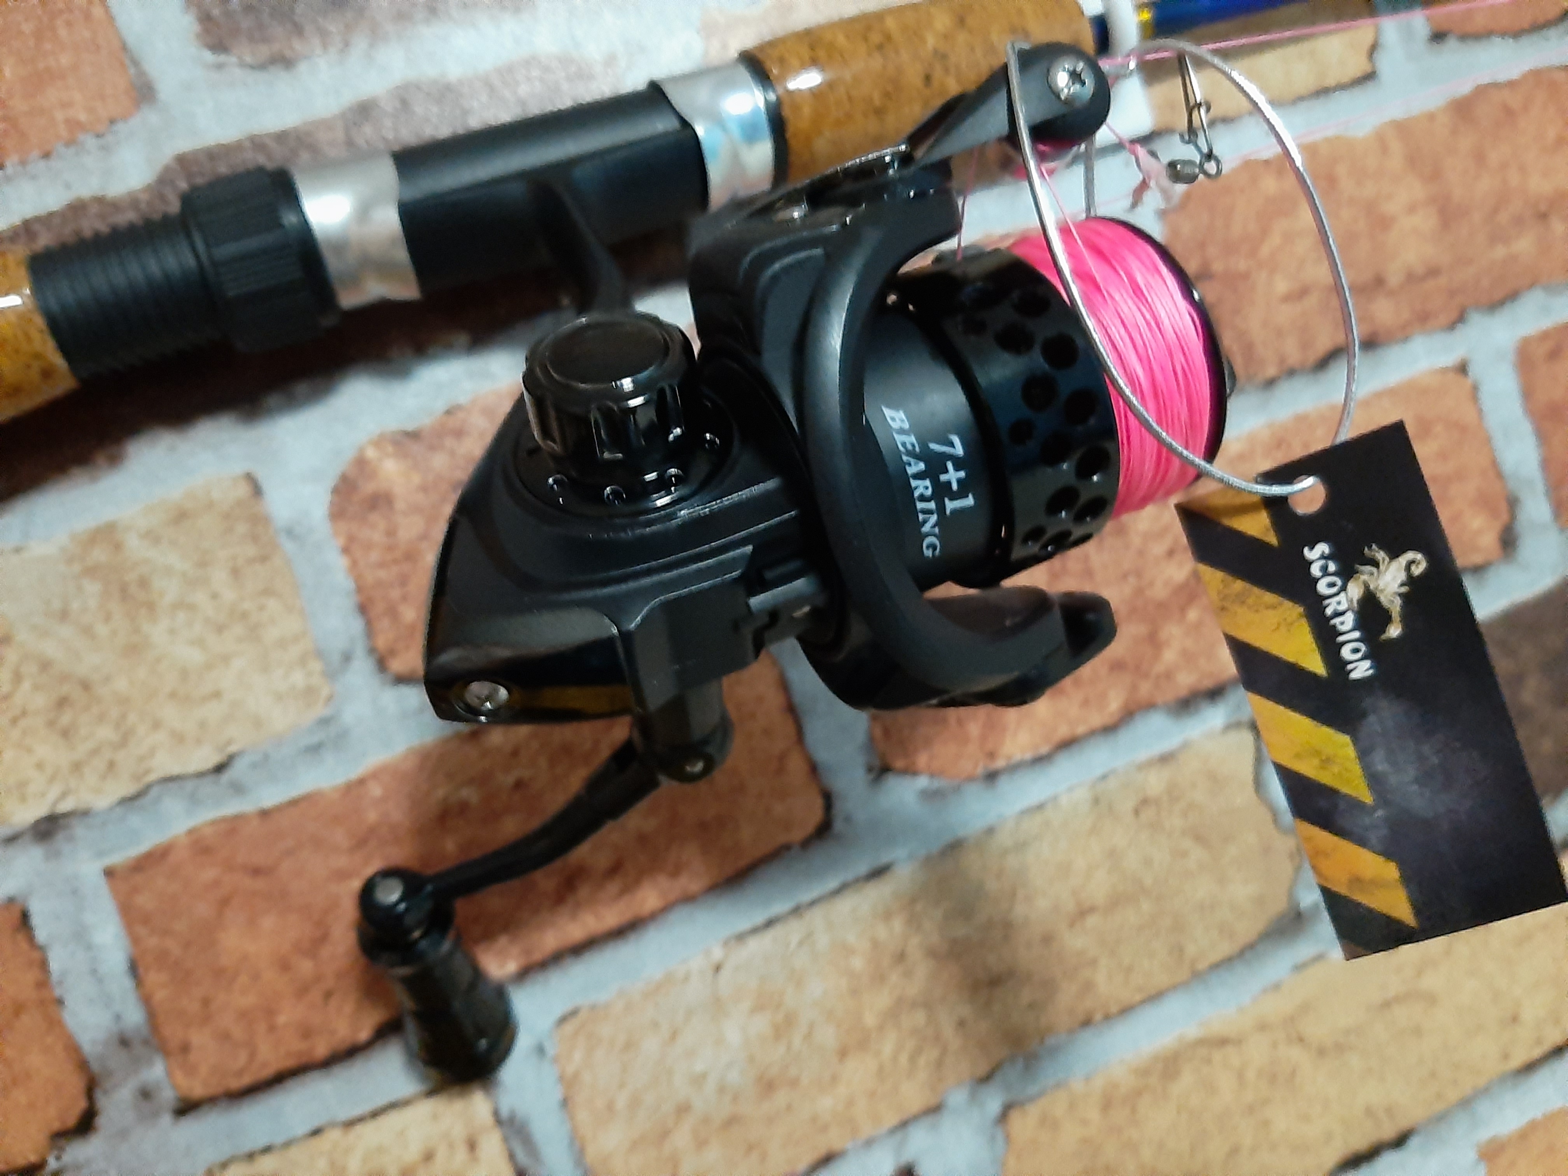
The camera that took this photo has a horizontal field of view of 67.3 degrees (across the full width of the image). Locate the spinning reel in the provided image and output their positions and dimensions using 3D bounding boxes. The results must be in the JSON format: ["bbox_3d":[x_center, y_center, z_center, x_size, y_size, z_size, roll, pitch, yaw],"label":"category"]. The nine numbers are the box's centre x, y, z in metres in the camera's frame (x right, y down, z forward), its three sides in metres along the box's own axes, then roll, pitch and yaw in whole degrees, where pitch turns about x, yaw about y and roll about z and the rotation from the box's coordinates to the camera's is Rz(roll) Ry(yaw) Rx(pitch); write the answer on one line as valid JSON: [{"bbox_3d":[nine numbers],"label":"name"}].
[{"bbox_3d":[-0.016,-0.013,0.206,0.150,0.137,0.123,-22,51,-16],"label":"spinning reel"}]

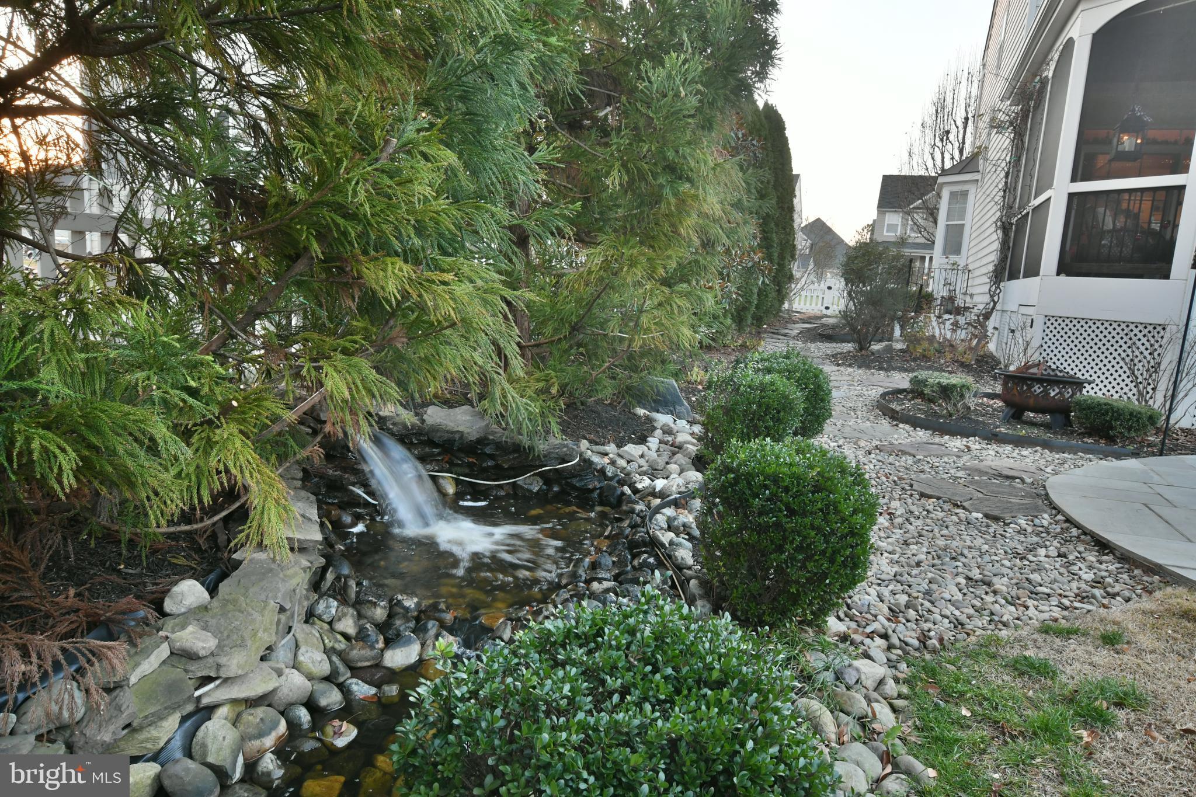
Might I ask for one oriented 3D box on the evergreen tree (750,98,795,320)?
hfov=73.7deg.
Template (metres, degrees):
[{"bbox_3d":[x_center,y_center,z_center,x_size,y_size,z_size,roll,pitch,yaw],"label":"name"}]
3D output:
[{"bbox_3d":[3.764,-3.948,17.148,1.050,4.750,1.100,4,9,12],"label":"evergreen tree"}]

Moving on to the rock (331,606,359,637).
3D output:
[{"bbox_3d":[-1.038,0.919,3.275,0.109,0.122,0.163,-1,9,-18],"label":"rock"}]

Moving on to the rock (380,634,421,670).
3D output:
[{"bbox_3d":[-0.706,0.908,2.847,0.150,0.107,0.120,1,9,-15],"label":"rock"}]

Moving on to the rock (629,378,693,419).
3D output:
[{"bbox_3d":[0.532,0.000,6.832,0.529,0.360,0.288,4,9,5],"label":"rock"}]

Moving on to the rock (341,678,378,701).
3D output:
[{"bbox_3d":[-0.862,1.074,2.891,0.135,0.100,0.133,-1,9,-17],"label":"rock"}]

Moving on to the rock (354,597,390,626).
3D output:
[{"bbox_3d":[-0.875,0.824,3.085,0.127,0.099,0.121,4,9,0],"label":"rock"}]

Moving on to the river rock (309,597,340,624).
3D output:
[{"bbox_3d":[-1.064,0.826,3.103,0.113,0.091,0.105,1,9,-18],"label":"river rock"}]

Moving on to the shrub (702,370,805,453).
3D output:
[{"bbox_3d":[1.139,0.110,5.837,0.753,0.629,0.739,4,9,0],"label":"shrub"}]

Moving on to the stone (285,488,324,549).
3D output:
[{"bbox_3d":[-1.275,0.502,3.367,0.215,0.120,0.380,1,9,-20],"label":"stone"}]

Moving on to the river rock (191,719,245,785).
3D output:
[{"bbox_3d":[-1.014,0.941,2.130,0.129,0.141,0.174,2,9,-10],"label":"river rock"}]

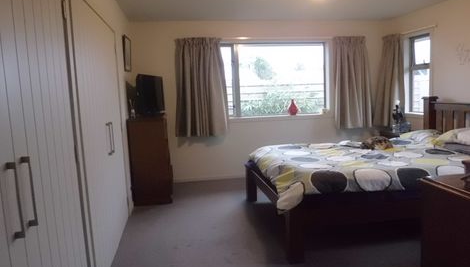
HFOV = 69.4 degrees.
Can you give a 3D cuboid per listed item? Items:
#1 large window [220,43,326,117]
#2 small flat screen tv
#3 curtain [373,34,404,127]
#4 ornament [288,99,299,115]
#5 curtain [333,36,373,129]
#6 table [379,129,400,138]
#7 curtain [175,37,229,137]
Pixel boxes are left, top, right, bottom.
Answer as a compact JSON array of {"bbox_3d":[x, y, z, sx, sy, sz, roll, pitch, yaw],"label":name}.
[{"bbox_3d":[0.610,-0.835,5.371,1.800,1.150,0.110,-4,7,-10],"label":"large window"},{"bbox_3d":[-1.093,-0.497,4.410,0.100,0.510,0.630,-1,7,13],"label":"small flat screen tv"},{"bbox_3d":[2.370,-0.800,5.209,0.150,1.410,0.530,-4,7,-10],"label":"curtain"},{"bbox_3d":[0.929,-0.406,5.403,0.145,0.260,0.120,-4,7,-10],"label":"ornament"},{"bbox_3d":[1.887,-0.800,5.388,0.650,1.430,0.150,-4,7,-10],"label":"curtain"},{"bbox_3d":[2.400,0.314,4.844,0.420,0.650,0.480,-4,7,-10],"label":"table"},{"bbox_3d":[-0.500,-0.672,4.966,0.740,1.420,0.160,-4,7,-10],"label":"curtain"}]

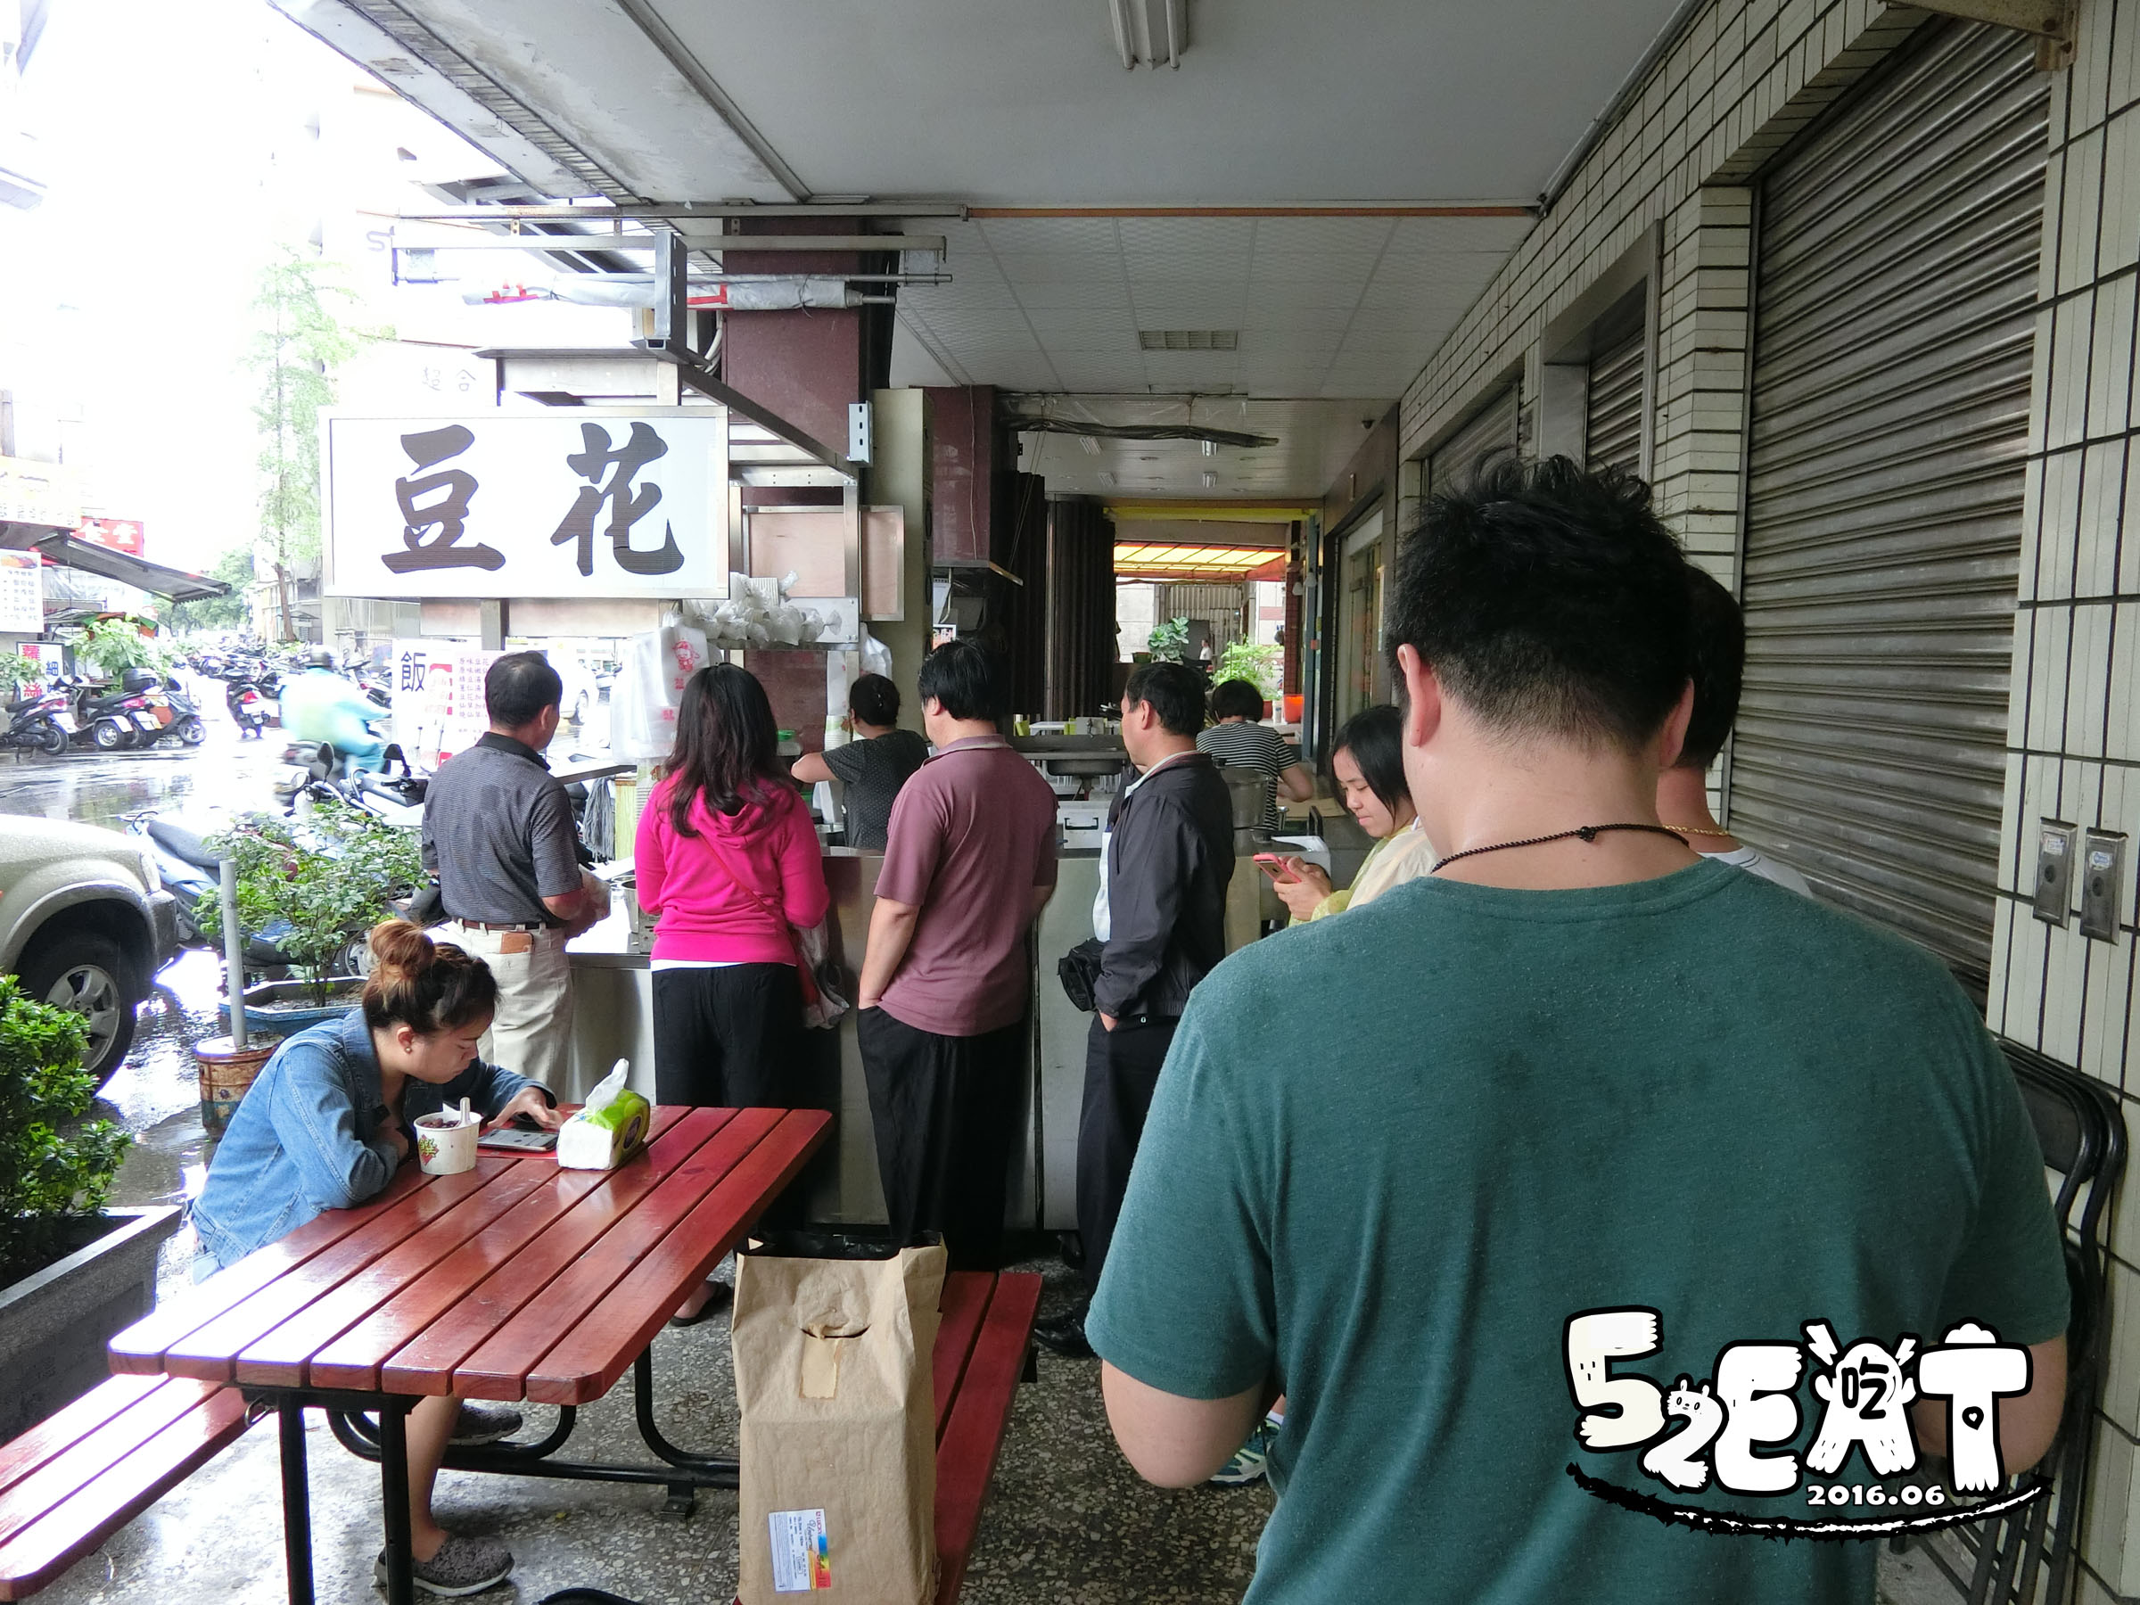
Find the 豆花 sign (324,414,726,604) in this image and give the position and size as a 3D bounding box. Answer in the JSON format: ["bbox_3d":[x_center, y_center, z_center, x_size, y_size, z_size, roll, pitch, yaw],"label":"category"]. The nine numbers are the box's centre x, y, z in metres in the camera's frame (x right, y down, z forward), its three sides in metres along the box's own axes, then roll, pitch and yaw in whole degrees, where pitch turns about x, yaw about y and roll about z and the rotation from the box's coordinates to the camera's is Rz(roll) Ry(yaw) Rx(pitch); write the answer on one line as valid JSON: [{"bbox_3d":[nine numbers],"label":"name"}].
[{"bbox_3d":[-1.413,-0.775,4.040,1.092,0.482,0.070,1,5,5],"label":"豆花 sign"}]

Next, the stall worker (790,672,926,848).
[{"bbox_3d":[-0.671,0.368,5.282,0.580,1.590,0.420,-1,5,-22],"label":"stall worker"}]

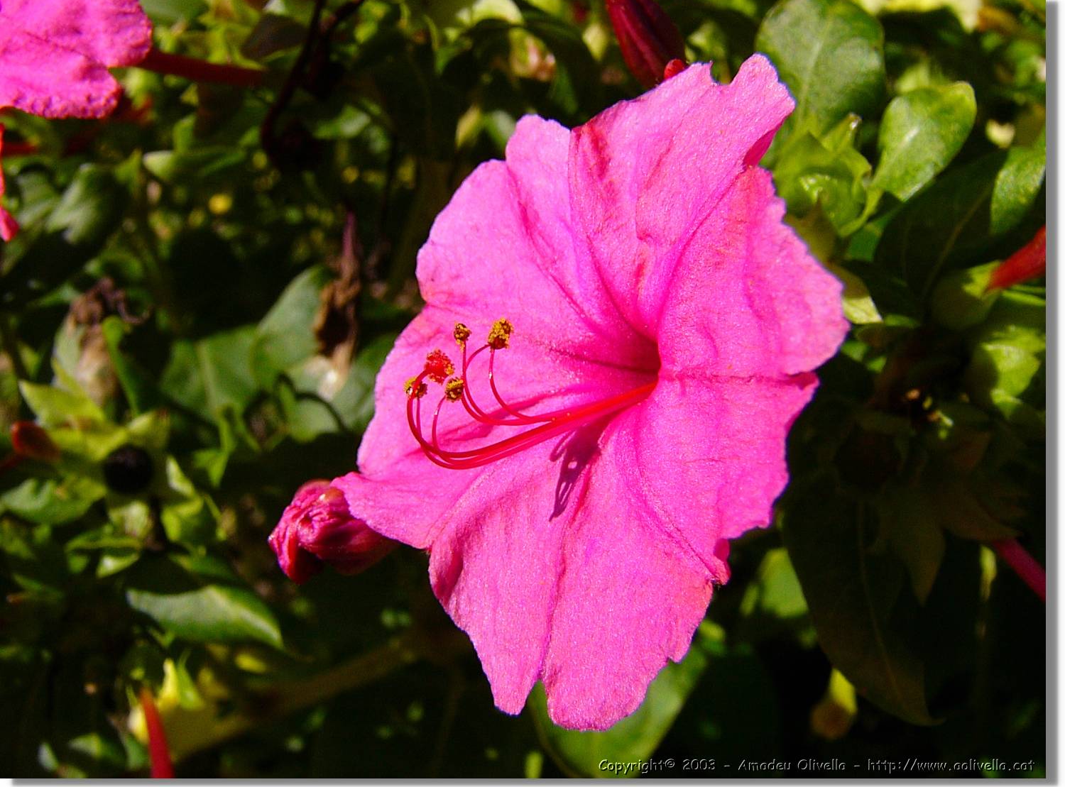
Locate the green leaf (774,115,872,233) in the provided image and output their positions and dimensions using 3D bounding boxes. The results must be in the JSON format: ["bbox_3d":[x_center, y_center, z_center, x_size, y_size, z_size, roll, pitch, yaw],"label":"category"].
[{"bbox_3d":[0.063,-0.048,0.235,0.021,0.025,0.015,11,-6,3],"label":"green leaf"}]

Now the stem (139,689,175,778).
[{"bbox_3d":[-0.087,0.079,0.250,0.006,0.022,0.005,-13,-11,-4],"label":"stem"}]

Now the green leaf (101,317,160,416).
[{"bbox_3d":[-0.110,-0.007,0.295,0.008,0.029,0.007,-24,-9,-7],"label":"green leaf"}]

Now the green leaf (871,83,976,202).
[{"bbox_3d":[0.087,-0.056,0.240,0.018,0.032,0.006,37,-6,10],"label":"green leaf"}]

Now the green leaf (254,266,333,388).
[{"bbox_3d":[-0.069,-0.019,0.310,0.021,0.037,0.006,27,-11,8],"label":"green leaf"}]

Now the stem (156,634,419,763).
[{"bbox_3d":[-0.064,0.081,0.285,0.074,0.014,0.010,-24,-15,-6],"label":"stem"}]

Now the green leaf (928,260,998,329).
[{"bbox_3d":[0.094,-0.021,0.235,0.016,0.014,0.013,-34,-15,11],"label":"green leaf"}]

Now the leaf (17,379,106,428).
[{"bbox_3d":[-0.124,0.002,0.285,0.025,0.005,0.011,24,75,11],"label":"leaf"}]

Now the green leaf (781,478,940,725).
[{"bbox_3d":[0.072,0.045,0.235,0.028,0.056,0.008,-17,-9,-5],"label":"green leaf"}]

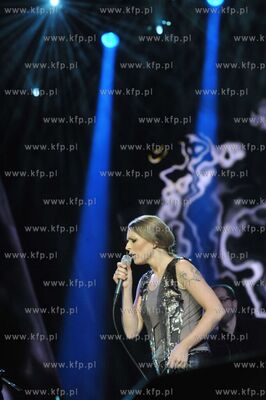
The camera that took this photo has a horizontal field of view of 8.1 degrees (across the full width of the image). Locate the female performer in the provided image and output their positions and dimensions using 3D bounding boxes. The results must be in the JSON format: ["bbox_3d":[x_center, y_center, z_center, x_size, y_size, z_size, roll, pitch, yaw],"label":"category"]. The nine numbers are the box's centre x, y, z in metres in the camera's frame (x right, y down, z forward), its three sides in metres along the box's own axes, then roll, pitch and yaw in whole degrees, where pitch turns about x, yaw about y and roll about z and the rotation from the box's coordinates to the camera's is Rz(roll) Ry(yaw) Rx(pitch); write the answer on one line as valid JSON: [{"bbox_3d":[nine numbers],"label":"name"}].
[{"bbox_3d":[0.180,0.883,9.043,0.500,1.620,0.520,3,-5,-37],"label":"female performer"}]

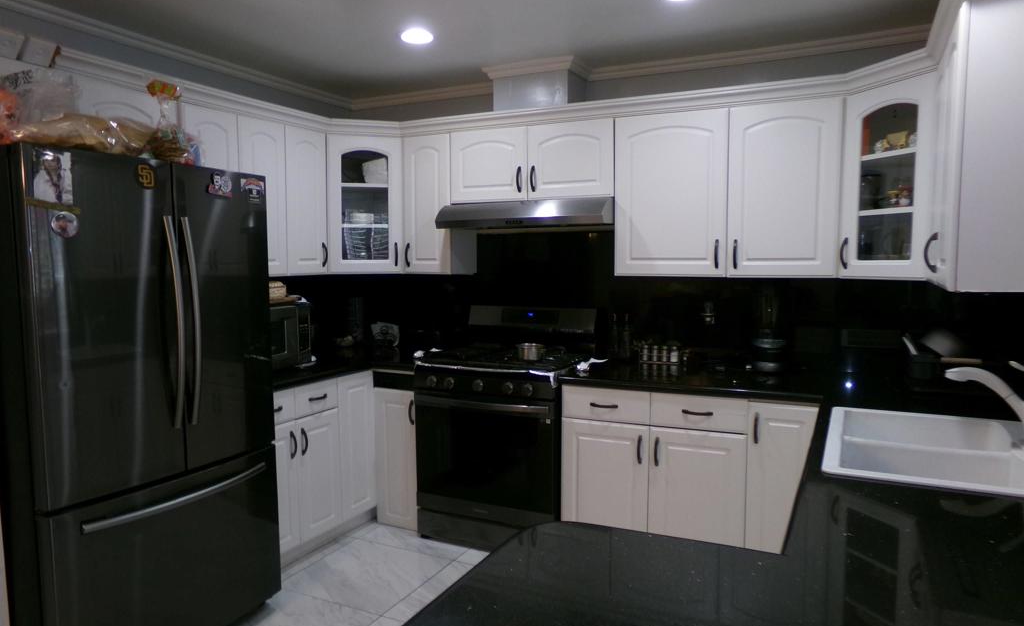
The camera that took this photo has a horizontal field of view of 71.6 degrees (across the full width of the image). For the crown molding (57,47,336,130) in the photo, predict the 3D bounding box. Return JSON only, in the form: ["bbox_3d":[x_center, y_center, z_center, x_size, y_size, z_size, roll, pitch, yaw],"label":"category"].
[{"bbox_3d":[-1.304,-0.954,3.184,0.060,0.066,1.530,2,5,26],"label":"crown molding"}]

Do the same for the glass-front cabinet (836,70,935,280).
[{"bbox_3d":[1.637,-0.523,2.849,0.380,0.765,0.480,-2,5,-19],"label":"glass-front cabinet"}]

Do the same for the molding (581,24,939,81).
[{"bbox_3d":[1.192,-1.223,3.348,1.795,0.049,0.055,2,5,26],"label":"molding"}]

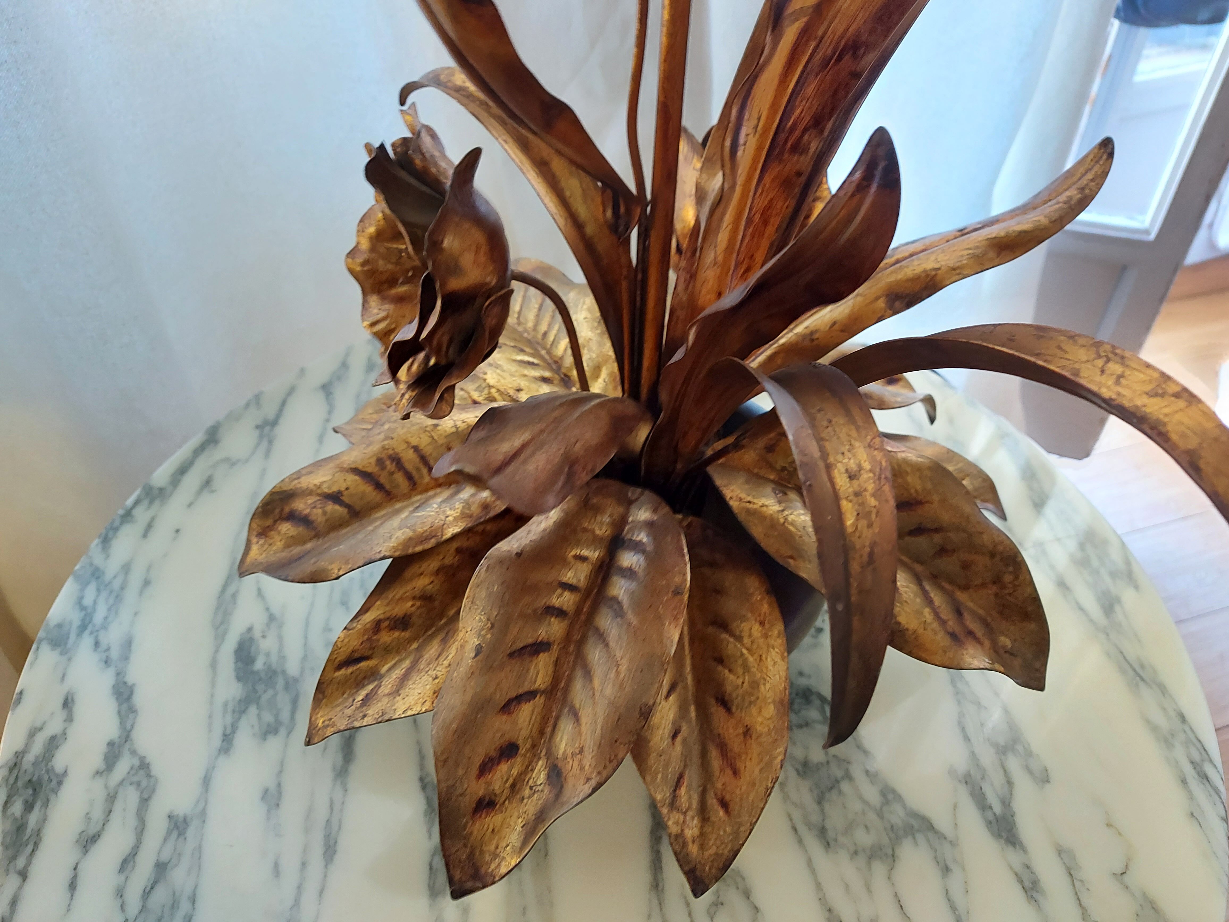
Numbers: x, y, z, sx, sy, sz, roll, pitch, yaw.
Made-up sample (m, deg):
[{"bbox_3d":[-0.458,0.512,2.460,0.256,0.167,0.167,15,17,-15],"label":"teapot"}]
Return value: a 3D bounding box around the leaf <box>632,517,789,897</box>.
[{"bbox_3d":[0.051,0.115,0.424,0.082,0.034,0.186,3,63,-4],"label":"leaf"}]

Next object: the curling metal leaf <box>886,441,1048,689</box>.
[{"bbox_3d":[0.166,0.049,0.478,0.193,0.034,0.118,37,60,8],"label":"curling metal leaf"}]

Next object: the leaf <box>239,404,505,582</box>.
[{"bbox_3d":[-0.122,0.012,0.494,0.216,0.034,0.098,-18,58,4],"label":"leaf"}]

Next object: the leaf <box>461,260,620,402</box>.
[{"bbox_3d":[-0.057,-0.080,0.564,0.176,0.034,0.123,35,74,33],"label":"leaf"}]

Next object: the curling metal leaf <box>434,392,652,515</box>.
[{"bbox_3d":[-0.035,-0.007,0.436,0.119,0.036,0.066,-13,64,-8],"label":"curling metal leaf"}]

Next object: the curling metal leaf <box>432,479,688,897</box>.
[{"bbox_3d":[-0.029,0.094,0.398,0.107,0.034,0.213,17,61,16],"label":"curling metal leaf"}]

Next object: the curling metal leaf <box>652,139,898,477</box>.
[{"bbox_3d":[0.076,-0.073,0.428,0.037,0.214,0.082,20,17,-38],"label":"curling metal leaf"}]

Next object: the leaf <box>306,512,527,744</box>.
[{"bbox_3d":[-0.092,0.077,0.450,0.188,0.034,0.082,-42,67,-12],"label":"leaf"}]

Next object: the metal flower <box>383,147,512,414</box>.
[{"bbox_3d":[-0.087,-0.094,0.448,0.065,0.122,0.099,15,29,2],"label":"metal flower"}]

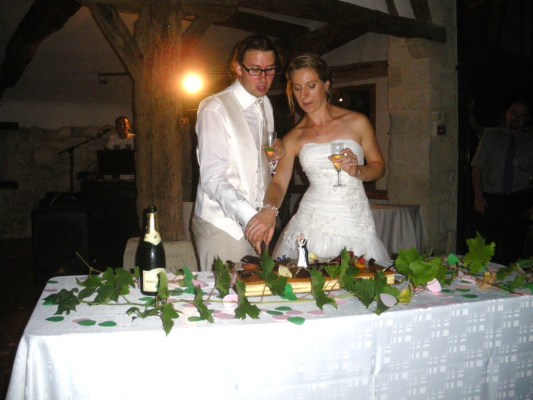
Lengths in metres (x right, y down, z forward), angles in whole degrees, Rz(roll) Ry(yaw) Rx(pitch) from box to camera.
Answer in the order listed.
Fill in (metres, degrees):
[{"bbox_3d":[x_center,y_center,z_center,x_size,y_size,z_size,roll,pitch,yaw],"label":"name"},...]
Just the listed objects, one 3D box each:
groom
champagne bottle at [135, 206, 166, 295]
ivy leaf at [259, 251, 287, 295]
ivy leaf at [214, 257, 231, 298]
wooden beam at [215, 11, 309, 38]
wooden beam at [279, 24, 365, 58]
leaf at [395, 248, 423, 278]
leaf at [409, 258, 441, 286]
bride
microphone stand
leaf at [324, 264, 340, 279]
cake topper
[{"bbox_3d":[-0.100,0.151,2.452,0.430,1.770,0.490,5,7,45],"label":"groom"},{"bbox_3d":[-0.401,0.179,1.965,0.089,0.308,0.089,-1,5,-10],"label":"champagne bottle"},{"bbox_3d":[0.020,0.249,1.880,0.093,0.150,0.060,-1,5,-6],"label":"ivy leaf"},{"bbox_3d":[-0.151,0.266,1.900,0.040,0.140,0.080,3,6,30],"label":"ivy leaf"},{"bbox_3d":[-0.045,-1.574,5.000,1.000,0.180,0.200,-5,7,-41],"label":"wooden beam"},{"bbox_3d":[0.590,-1.690,5.950,0.220,0.240,1.500,-1,5,-16],"label":"wooden beam"},{"bbox_3d":[0.546,0.242,2.130,0.110,0.105,0.050,0,5,5],"label":"leaf"},{"bbox_3d":[0.590,0.271,2.070,0.120,0.105,0.050,0,5,-5],"label":"leaf"},{"bbox_3d":[0.264,0.197,2.480,0.760,1.650,0.740,1,5,14],"label":"bride"},{"bbox_3d":[-1.912,0.023,5.700,0.560,1.480,0.500,-2,5,-14],"label":"microphone stand"},{"bbox_3d":[0.231,0.250,1.940,0.056,0.046,0.040,-1,5,-6],"label":"leaf"},{"bbox_3d":[0.134,0.191,2.060,0.046,0.125,0.040,0,5,6],"label":"cake topper"}]

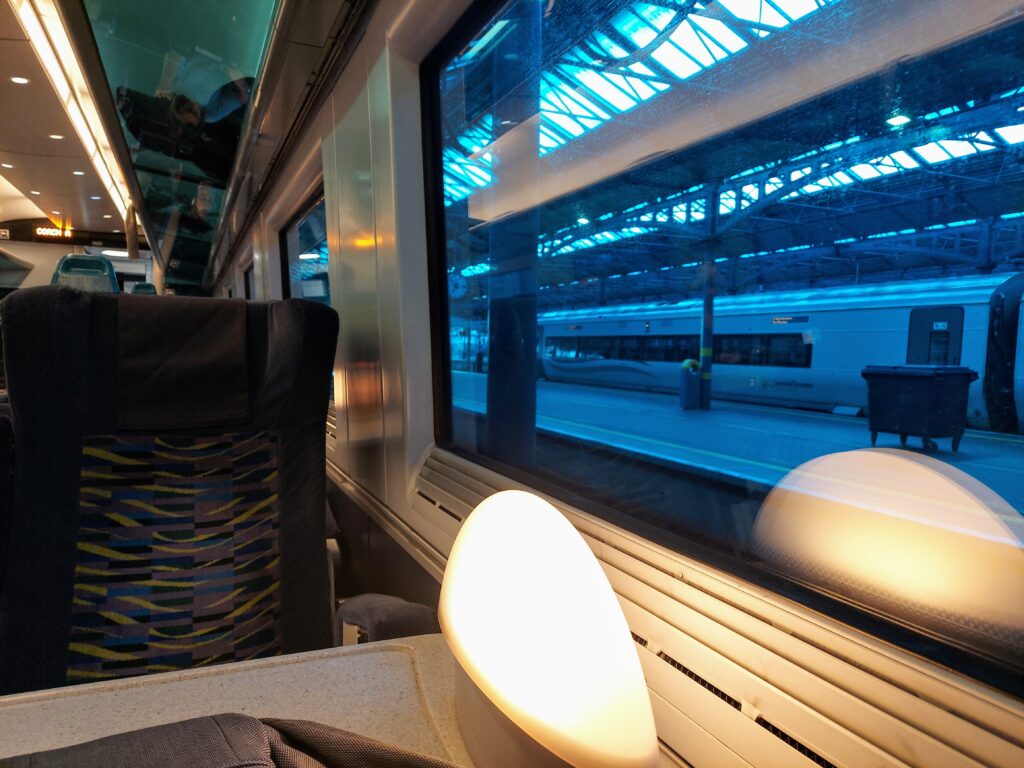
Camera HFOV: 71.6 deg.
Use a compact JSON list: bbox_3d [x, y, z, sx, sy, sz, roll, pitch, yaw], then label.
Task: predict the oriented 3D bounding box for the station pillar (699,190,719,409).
[{"bbox_3d":[5.342,-2.255,19.154,0.290,5.850,0.290,0,3,-24],"label":"station pillar"}]

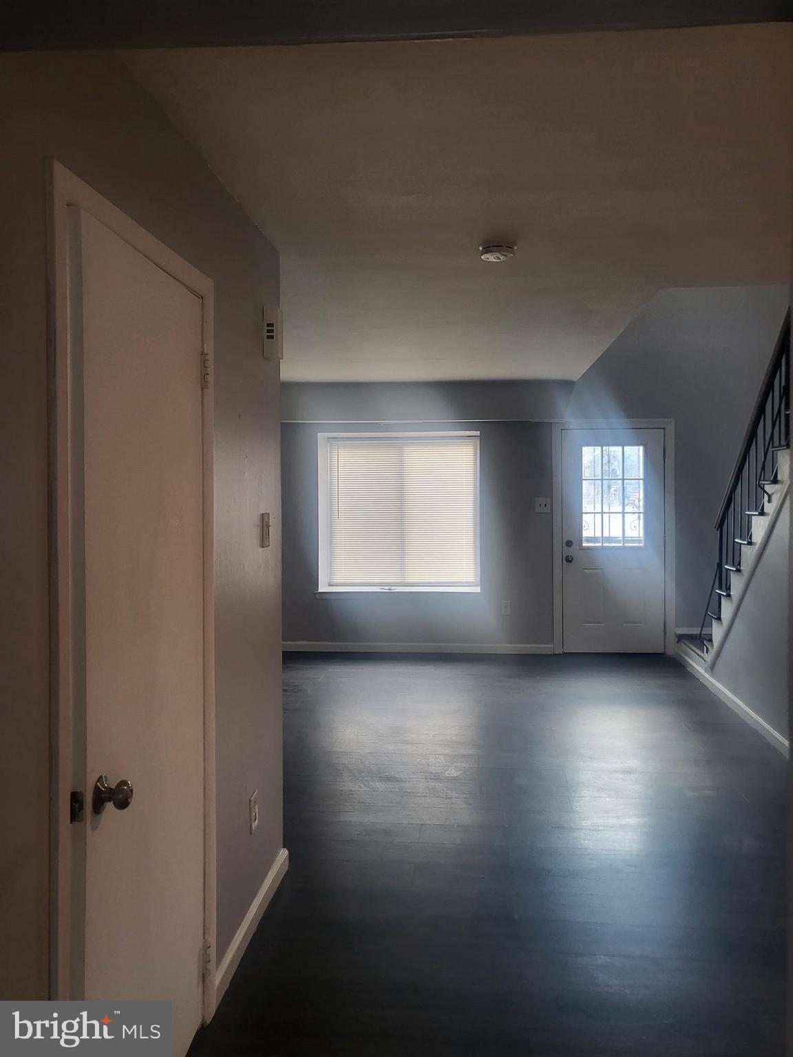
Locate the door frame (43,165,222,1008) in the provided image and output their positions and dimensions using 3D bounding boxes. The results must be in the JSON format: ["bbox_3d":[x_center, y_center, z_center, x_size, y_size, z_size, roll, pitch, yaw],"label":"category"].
[{"bbox_3d":[-0.615,0.374,1.870,0.110,2.120,0.890,0,3,5],"label":"door frame"}]

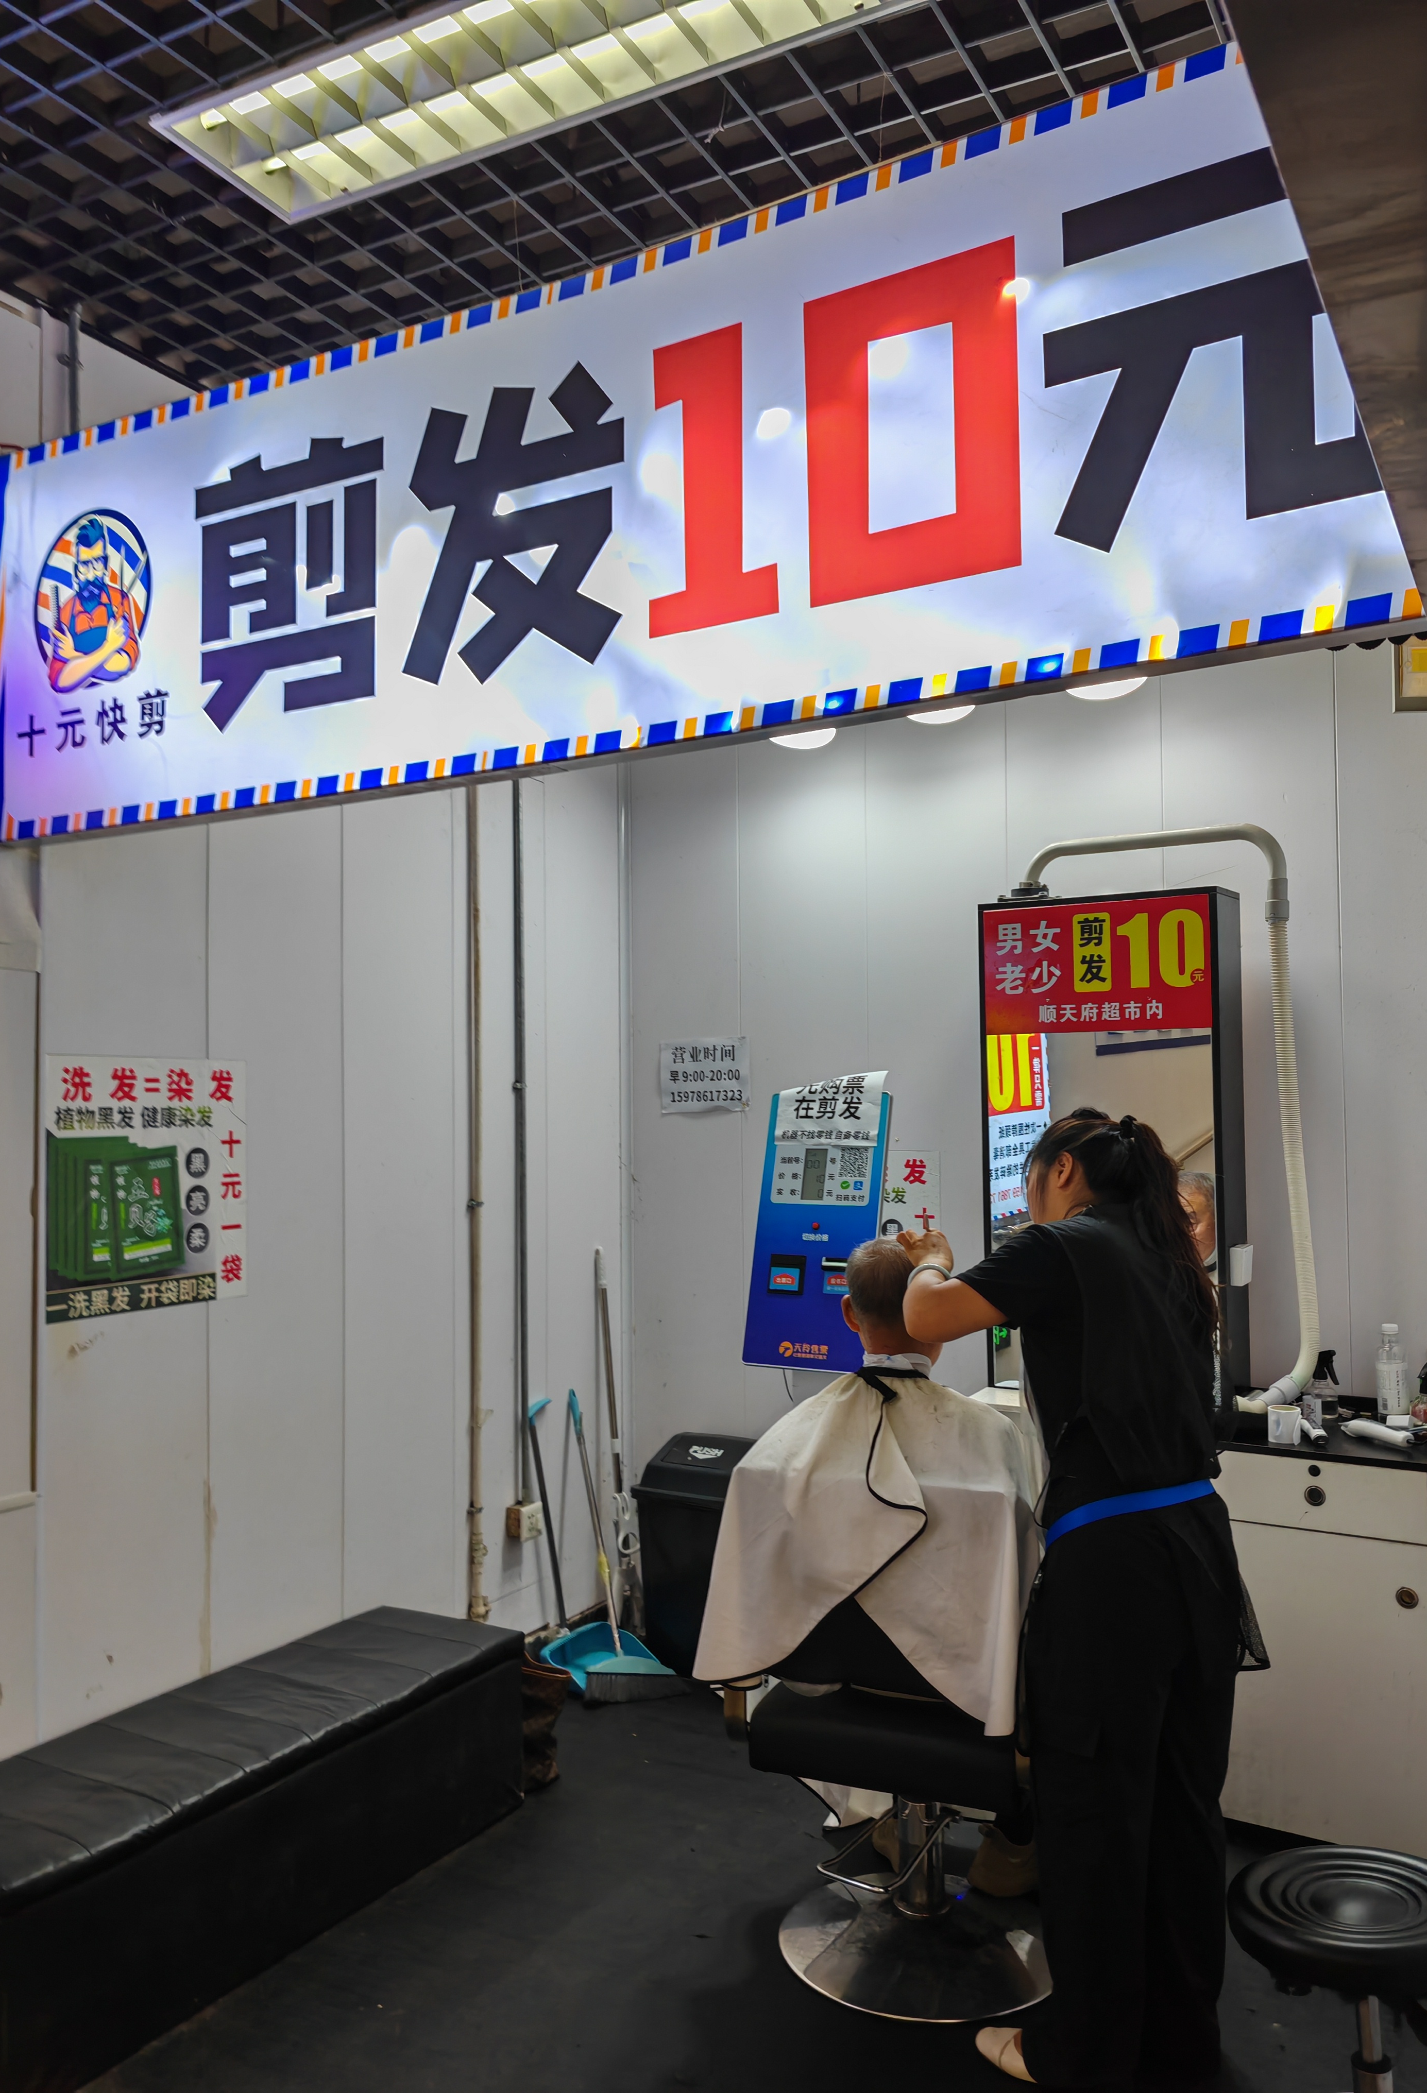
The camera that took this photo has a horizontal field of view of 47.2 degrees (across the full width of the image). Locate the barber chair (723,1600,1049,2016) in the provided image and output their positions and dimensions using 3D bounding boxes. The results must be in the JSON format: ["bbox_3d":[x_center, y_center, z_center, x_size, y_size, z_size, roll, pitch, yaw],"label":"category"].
[{"bbox_3d":[0.428,1.214,3.149,0.620,0.950,0.820,-2,-2,29],"label":"barber chair"}]

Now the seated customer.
[{"bbox_3d":[0.441,1.005,3.193,0.650,1.310,0.920,-2,-2,29],"label":"seated customer"}]

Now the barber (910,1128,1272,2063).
[{"bbox_3d":[0.605,0.894,2.740,0.510,1.560,0.580,1,-3,-43],"label":"barber"}]

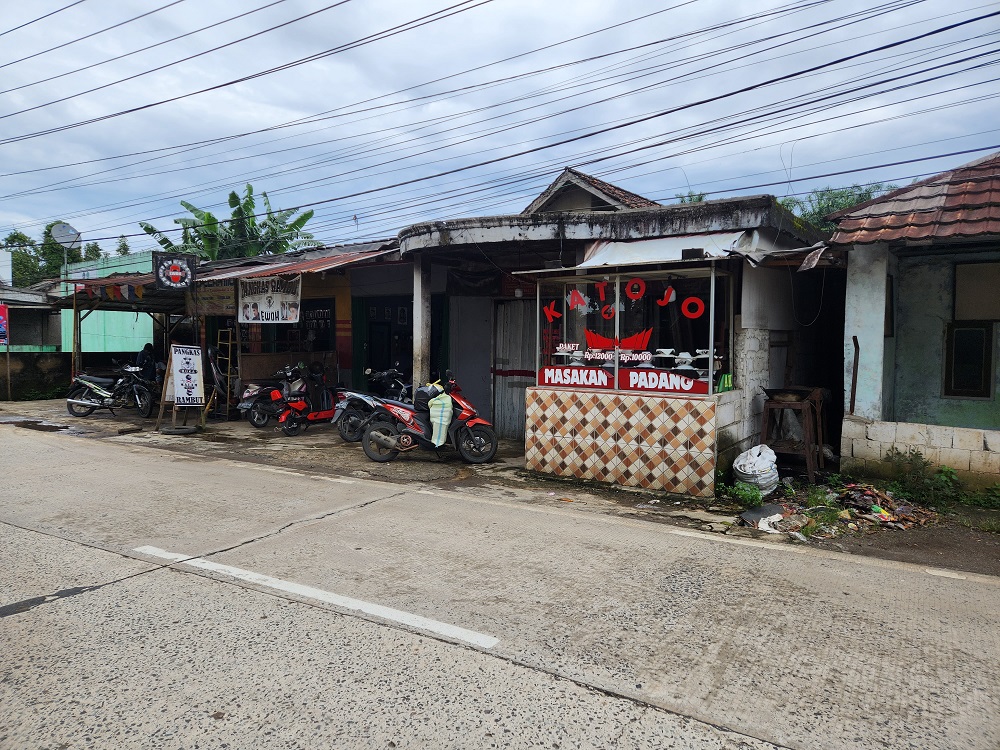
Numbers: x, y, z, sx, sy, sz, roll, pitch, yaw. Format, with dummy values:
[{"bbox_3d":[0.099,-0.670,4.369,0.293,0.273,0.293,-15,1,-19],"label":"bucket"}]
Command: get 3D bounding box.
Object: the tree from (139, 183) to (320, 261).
[{"bbox_3d":[-8.076,-2.510,19.847,4.900,5.900,4.400,-1,3,-22],"label":"tree"}]

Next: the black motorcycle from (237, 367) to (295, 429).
[{"bbox_3d":[-3.996,0.325,12.171,0.680,1.100,1.850,2,3,26],"label":"black motorcycle"}]

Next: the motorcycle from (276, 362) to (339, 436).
[{"bbox_3d":[-3.026,0.398,10.921,0.630,1.100,1.600,2,3,28],"label":"motorcycle"}]

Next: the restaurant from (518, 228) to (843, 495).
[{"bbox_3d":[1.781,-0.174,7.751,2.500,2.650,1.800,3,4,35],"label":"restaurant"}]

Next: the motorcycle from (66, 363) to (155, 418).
[{"bbox_3d":[-7.466,0.259,12.721,1.900,1.120,0.680,1,3,4],"label":"motorcycle"}]

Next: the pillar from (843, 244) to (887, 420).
[{"bbox_3d":[4.369,-0.513,7.880,0.400,2.040,0.360,2,4,32],"label":"pillar"}]

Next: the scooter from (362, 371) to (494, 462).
[{"bbox_3d":[-0.870,0.529,8.270,1.820,1.150,0.680,0,3,-1],"label":"scooter"}]

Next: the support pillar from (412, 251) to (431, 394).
[{"bbox_3d":[-1.081,-0.324,9.228,0.190,2.750,0.190,2,4,32],"label":"support pillar"}]

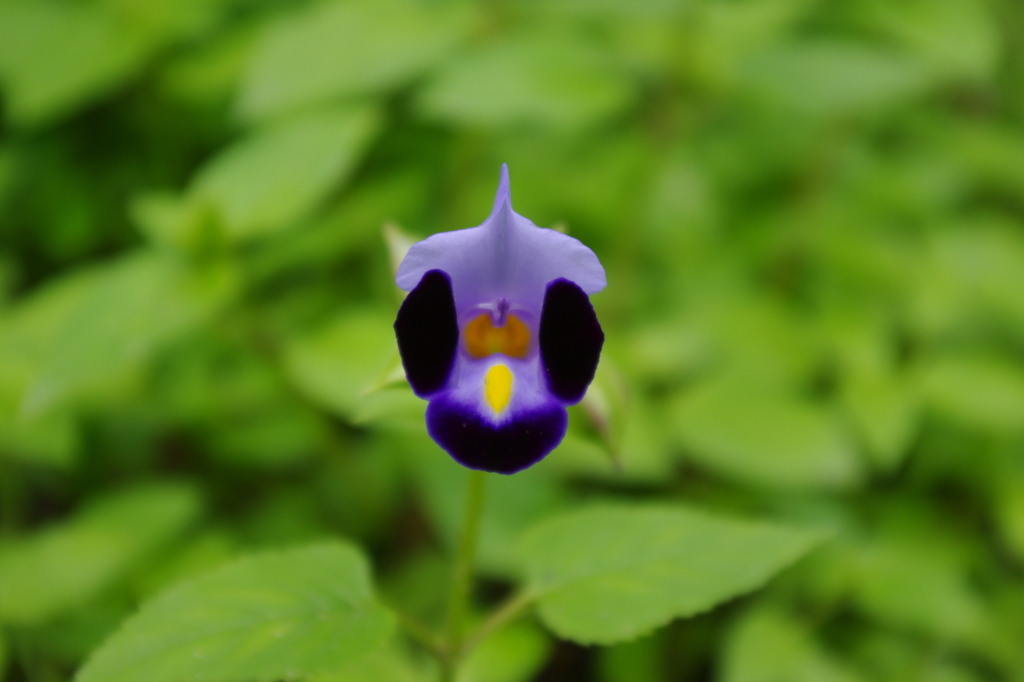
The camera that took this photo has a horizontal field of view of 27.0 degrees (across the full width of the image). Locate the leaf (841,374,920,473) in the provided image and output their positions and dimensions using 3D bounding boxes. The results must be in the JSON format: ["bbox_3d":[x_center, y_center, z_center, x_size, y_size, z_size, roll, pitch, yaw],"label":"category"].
[{"bbox_3d":[0.080,0.018,0.460,0.017,0.008,0.024,2,59,-12],"label":"leaf"}]

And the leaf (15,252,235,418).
[{"bbox_3d":[-0.077,-0.002,0.430,0.052,0.010,0.027,-37,46,-17],"label":"leaf"}]

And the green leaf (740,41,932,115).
[{"bbox_3d":[0.081,-0.066,0.530,0.047,0.011,0.030,4,35,5],"label":"green leaf"}]

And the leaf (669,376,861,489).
[{"bbox_3d":[0.053,0.019,0.450,0.042,0.010,0.025,22,44,10],"label":"leaf"}]

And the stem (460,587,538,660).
[{"bbox_3d":[-0.002,0.048,0.360,0.018,0.003,0.003,-42,90,-15],"label":"stem"}]

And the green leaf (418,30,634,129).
[{"bbox_3d":[0.003,-0.061,0.500,0.051,0.011,0.032,-8,37,-1],"label":"green leaf"}]

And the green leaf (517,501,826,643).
[{"bbox_3d":[0.026,0.039,0.355,0.053,0.009,0.027,-11,44,-16],"label":"green leaf"}]

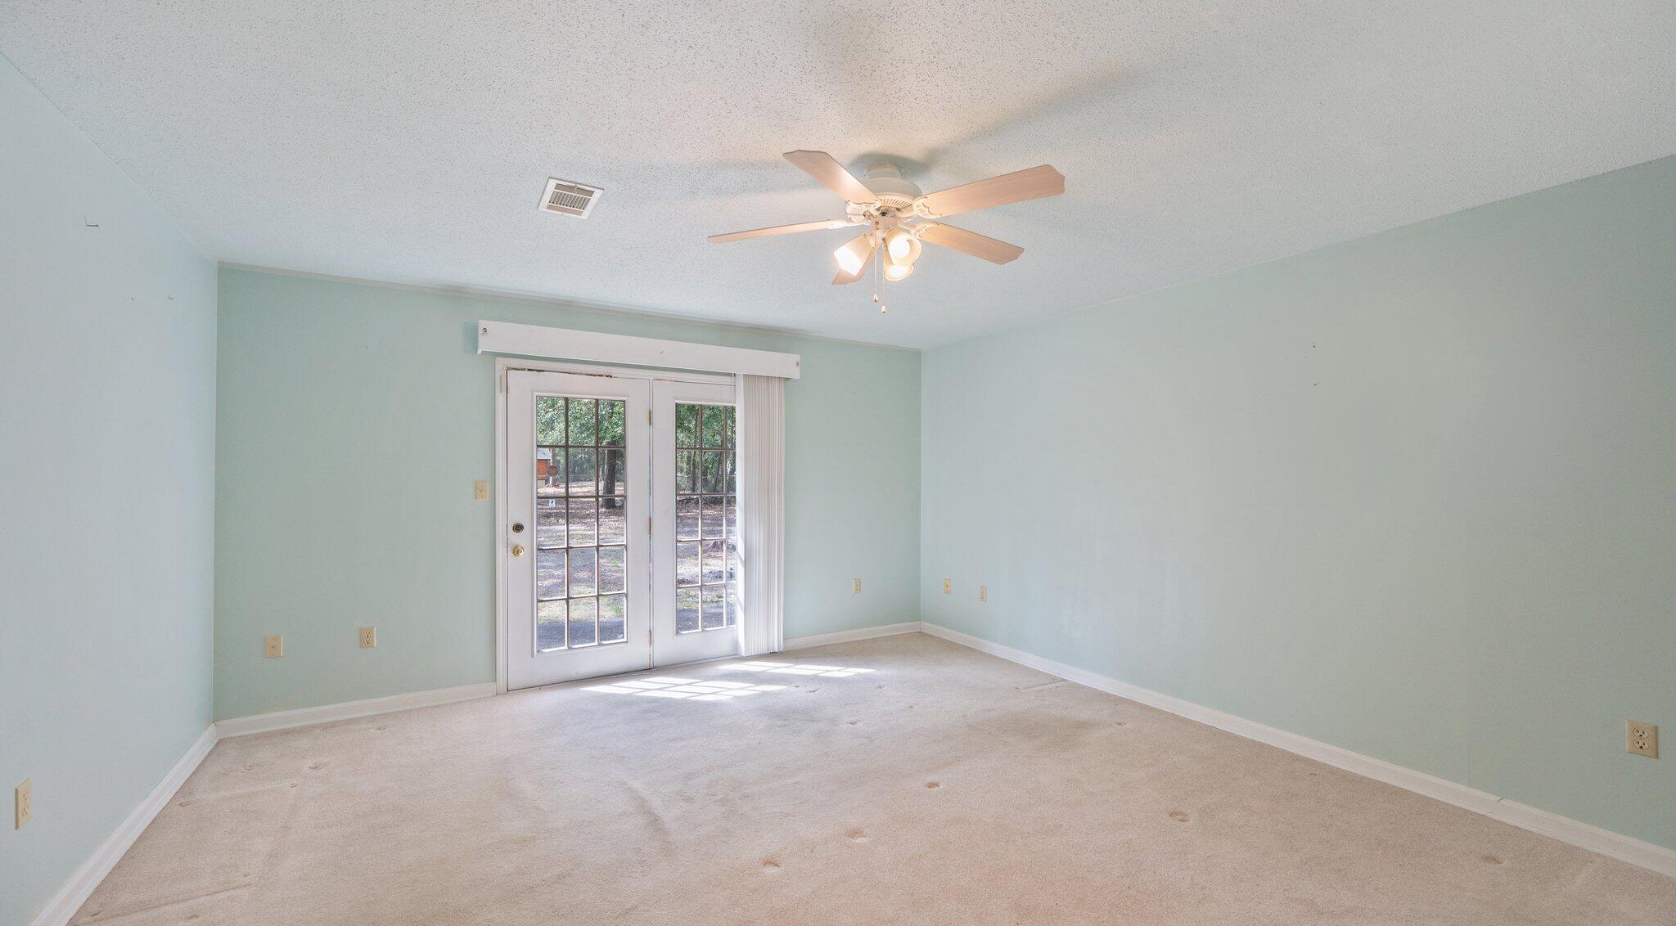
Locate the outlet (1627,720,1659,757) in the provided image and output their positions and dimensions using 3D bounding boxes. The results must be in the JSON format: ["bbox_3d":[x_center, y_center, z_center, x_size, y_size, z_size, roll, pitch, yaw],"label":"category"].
[{"bbox_3d":[2.860,0.985,2.315,0.009,0.115,0.072,0,-1,-32],"label":"outlet"}]

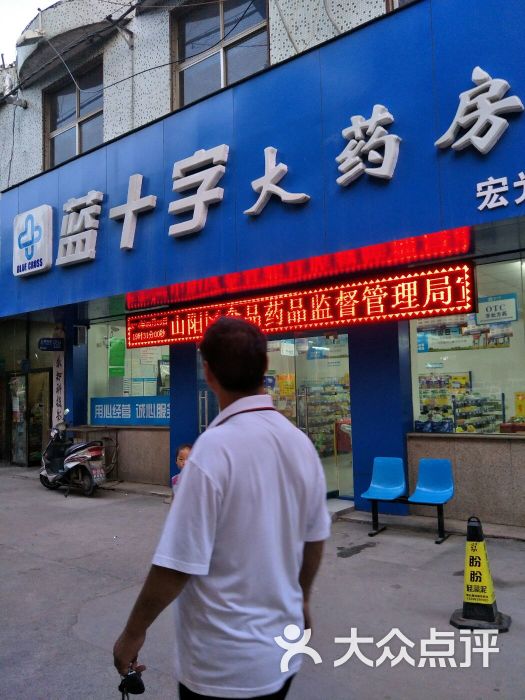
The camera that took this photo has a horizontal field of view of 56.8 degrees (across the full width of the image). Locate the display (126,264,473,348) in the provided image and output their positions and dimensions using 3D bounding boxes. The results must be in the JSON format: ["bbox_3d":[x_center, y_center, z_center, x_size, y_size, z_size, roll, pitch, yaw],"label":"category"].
[{"bbox_3d":[0.042,-0.484,6.755,5.430,0.566,0.130,-5,-7,33],"label":"display"}]

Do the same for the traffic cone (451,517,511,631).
[{"bbox_3d":[1.429,1.434,3.209,0.365,0.645,0.365,-4,-6,23],"label":"traffic cone"}]

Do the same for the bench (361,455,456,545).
[{"bbox_3d":[1.516,1.571,5.130,0.892,0.761,0.558,-5,-7,33],"label":"bench"}]

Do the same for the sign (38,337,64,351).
[{"bbox_3d":[-4.415,-0.130,10.203,0.600,0.290,0.060,0,-6,-12],"label":"sign"}]

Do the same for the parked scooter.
[{"bbox_3d":[-3.087,1.629,7.772,1.740,1.260,0.640,-6,-7,38],"label":"parked scooter"}]

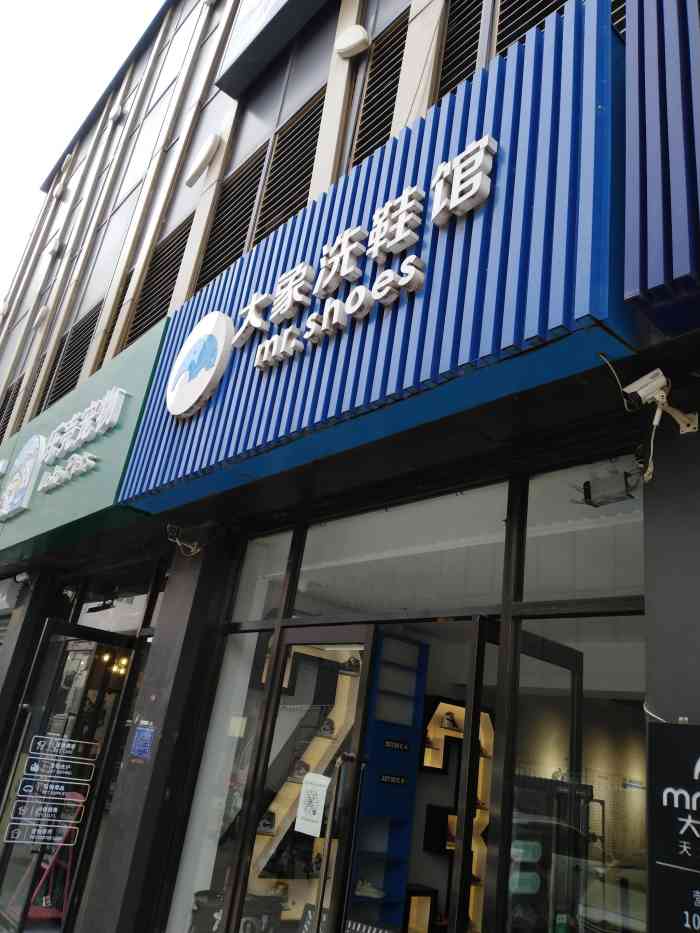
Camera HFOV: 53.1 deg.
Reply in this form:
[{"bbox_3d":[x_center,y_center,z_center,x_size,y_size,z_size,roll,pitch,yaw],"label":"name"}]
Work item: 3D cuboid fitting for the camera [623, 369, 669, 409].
[{"bbox_3d":[1.150,-0.302,2.730,0.163,0.074,0.071,-30,-33,10],"label":"camera"}]

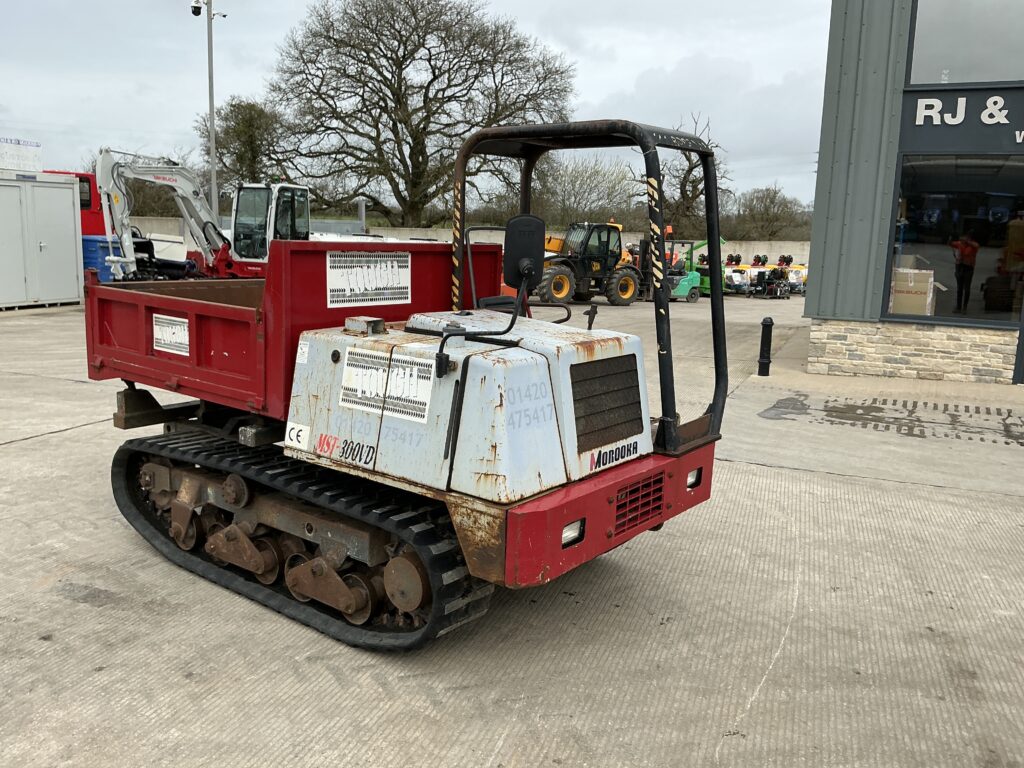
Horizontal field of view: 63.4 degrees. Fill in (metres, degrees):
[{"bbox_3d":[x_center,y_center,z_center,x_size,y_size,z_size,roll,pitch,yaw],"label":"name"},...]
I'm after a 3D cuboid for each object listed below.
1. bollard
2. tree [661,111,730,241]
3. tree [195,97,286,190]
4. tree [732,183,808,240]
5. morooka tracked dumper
[{"bbox_3d":[2.996,-0.440,9.738,0.150,0.700,0.150,2,10,0],"label":"bollard"},{"bbox_3d":[10.576,-11.097,48.000,4.700,9.270,4.700,2,10,0],"label":"tree"},{"bbox_3d":[-14.043,-10.616,43.000,5.100,8.620,5.100,2,10,0],"label":"tree"},{"bbox_3d":[17.165,-10.392,55.000,5.600,5.980,5.600,2,10,0],"label":"tree"},{"bbox_3d":[-0.695,-0.186,4.222,3.129,2.150,1.665,10,13,37],"label":"morooka tracked dumper"}]

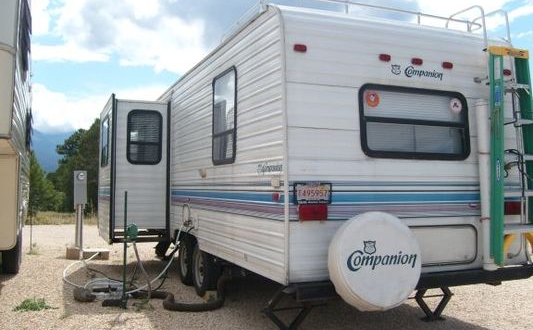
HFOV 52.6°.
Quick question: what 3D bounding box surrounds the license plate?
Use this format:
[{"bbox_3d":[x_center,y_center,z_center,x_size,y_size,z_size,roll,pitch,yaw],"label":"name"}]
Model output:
[{"bbox_3d":[0.363,0.217,4.136,0.318,0.160,0.020,1,-3,-22],"label":"license plate"}]

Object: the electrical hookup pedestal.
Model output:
[{"bbox_3d":[-3.540,0.987,10.697,0.776,1.732,0.420,1,-3,-22],"label":"electrical hookup pedestal"}]

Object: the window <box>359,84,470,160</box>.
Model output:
[{"bbox_3d":[1.266,-0.346,4.524,1.123,0.603,0.050,1,-3,-22],"label":"window"}]

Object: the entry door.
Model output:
[{"bbox_3d":[-1.850,0.065,7.963,0.822,2.061,0.060,1,-3,-22],"label":"entry door"}]

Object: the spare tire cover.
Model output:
[{"bbox_3d":[0.833,0.726,4.097,0.720,0.720,0.190,1,-3,-22],"label":"spare tire cover"}]

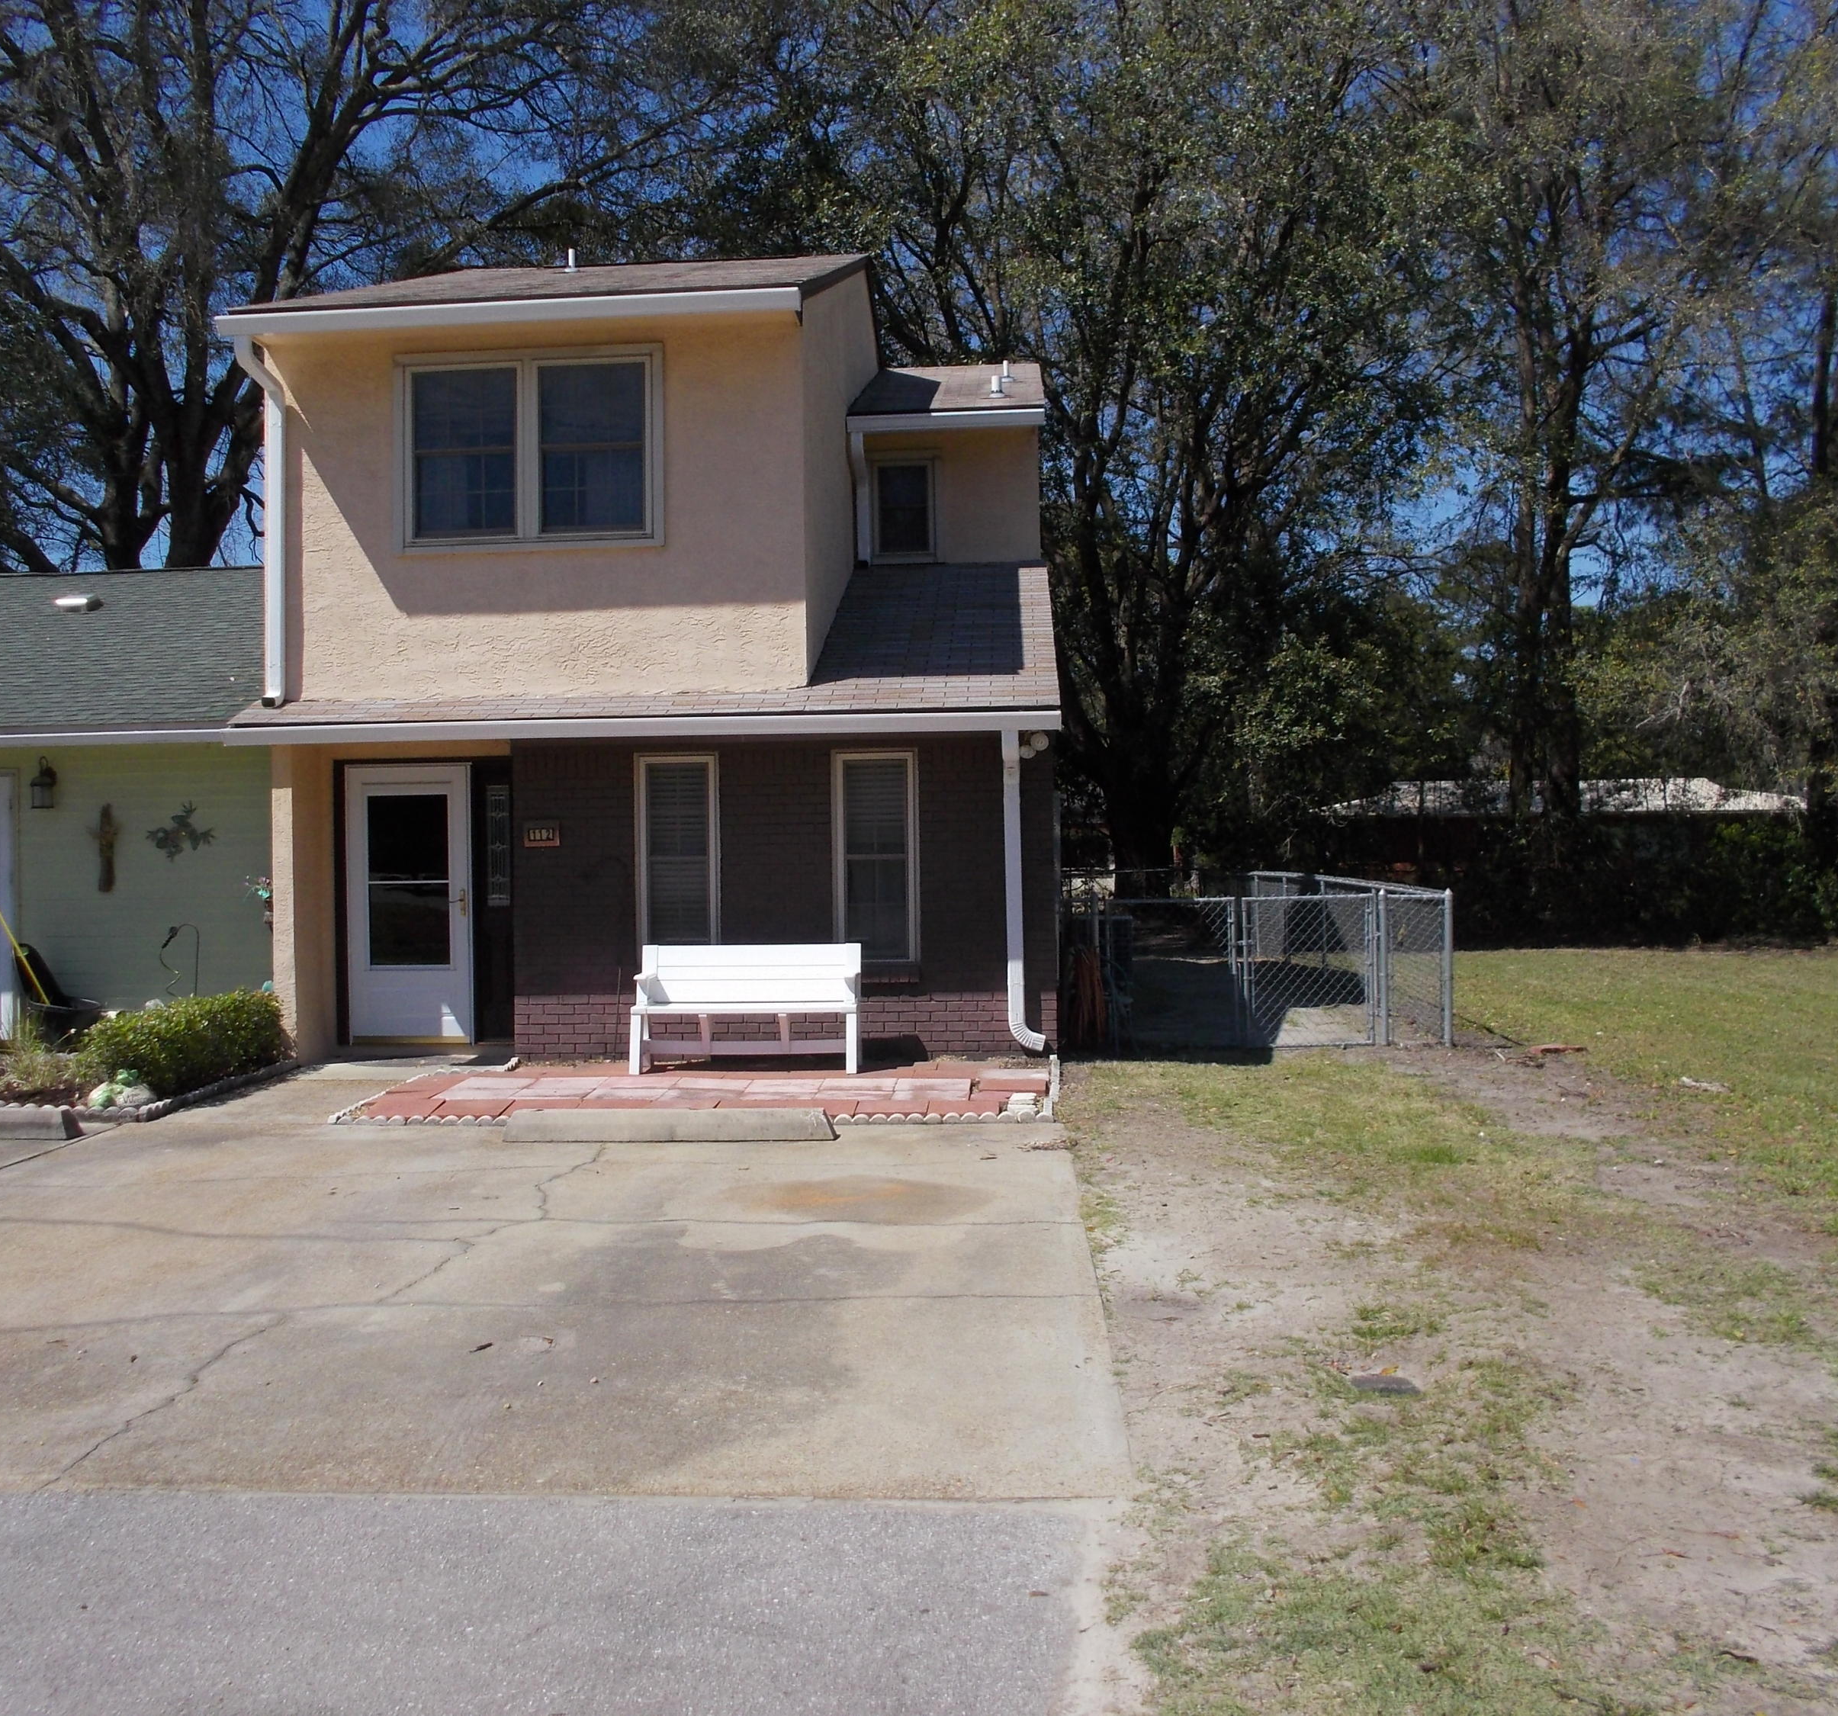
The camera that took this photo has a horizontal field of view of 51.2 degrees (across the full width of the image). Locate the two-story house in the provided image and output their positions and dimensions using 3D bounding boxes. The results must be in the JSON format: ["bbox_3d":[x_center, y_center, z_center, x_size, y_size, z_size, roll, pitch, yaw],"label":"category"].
[{"bbox_3d":[-1.546,-1.969,17.379,5.600,6.850,9.800,-1,0,4],"label":"two-story house"}]

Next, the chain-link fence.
[{"bbox_3d":[2.787,0.791,19.880,2.850,1.150,12.200,-1,0,4],"label":"chain-link fence"}]

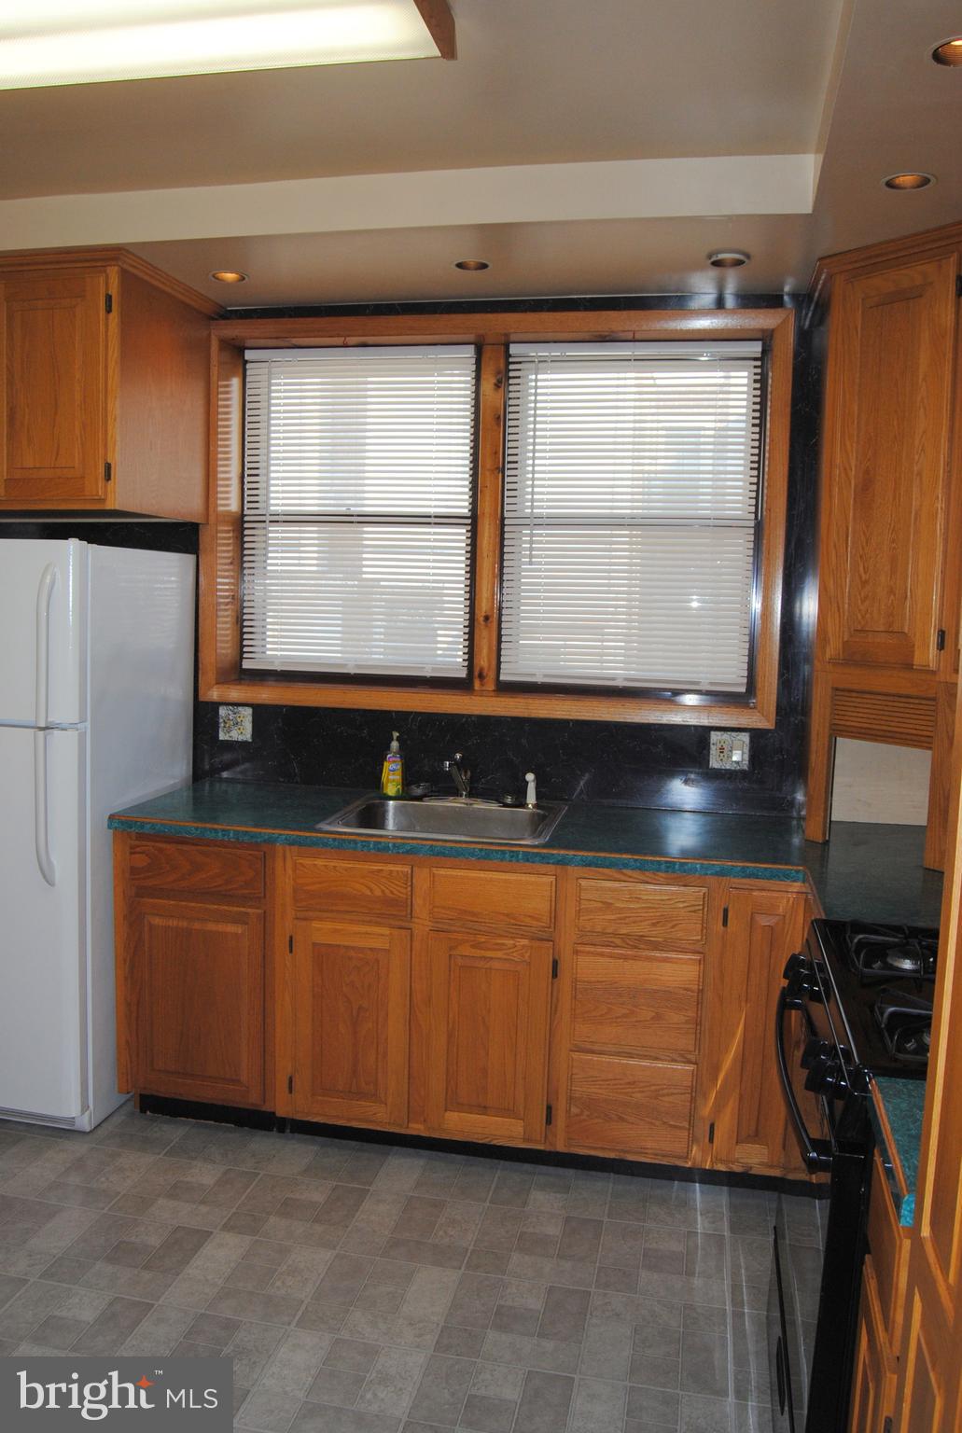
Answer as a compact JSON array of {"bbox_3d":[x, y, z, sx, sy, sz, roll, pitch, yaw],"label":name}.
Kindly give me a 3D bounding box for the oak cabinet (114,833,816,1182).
[{"bbox_3d":[-0.042,0.755,3.204,1.954,0.820,0.620,3,6,12],"label":"oak cabinet"}]

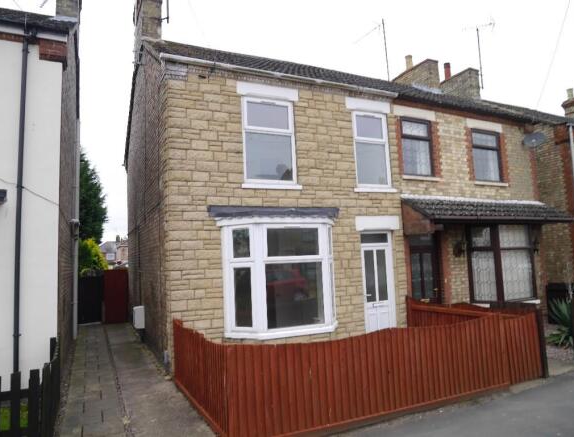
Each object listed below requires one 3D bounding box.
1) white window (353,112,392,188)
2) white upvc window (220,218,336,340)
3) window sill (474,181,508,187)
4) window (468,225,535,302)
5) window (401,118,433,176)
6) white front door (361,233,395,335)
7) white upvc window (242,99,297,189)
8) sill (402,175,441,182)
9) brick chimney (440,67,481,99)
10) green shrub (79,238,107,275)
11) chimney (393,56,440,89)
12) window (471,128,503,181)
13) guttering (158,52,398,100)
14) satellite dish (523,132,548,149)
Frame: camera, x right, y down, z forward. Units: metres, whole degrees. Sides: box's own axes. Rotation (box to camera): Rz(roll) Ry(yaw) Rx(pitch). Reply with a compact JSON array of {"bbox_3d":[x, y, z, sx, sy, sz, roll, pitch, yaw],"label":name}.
[{"bbox_3d":[1.754,-1.423,8.460,0.900,1.610,0.090,0,-6,-26],"label":"white window"},{"bbox_3d":[0.044,1.018,6.993,2.200,1.900,0.620,0,-6,-25],"label":"white upvc window"},{"bbox_3d":[4.970,-0.825,9.794,1.150,0.085,0.140,0,-6,-25],"label":"window sill"},{"bbox_3d":[5.108,0.992,9.500,1.790,1.760,0.500,0,-6,-26],"label":"window"},{"bbox_3d":[2.903,-1.588,9.024,0.890,1.300,0.100,0,-6,-25],"label":"window"},{"bbox_3d":[1.852,1.349,8.182,0.840,2.156,0.100,0,-6,-25],"label":"white front door"},{"bbox_3d":[-0.319,-1.436,7.494,1.030,1.610,0.100,0,-6,-25],"label":"white upvc window"},{"bbox_3d":[2.968,-0.875,8.997,1.100,0.085,0.140,0,-6,-26],"label":"sill"},{"bbox_3d":[6.467,-4.804,15.618,0.480,1.100,1.930,0,-6,-26],"label":"brick chimney"},{"bbox_3d":[-6.503,2.026,13.375,1.500,2.750,1.500,0,-6,-25],"label":"green shrub"},{"bbox_3d":[4.641,-4.837,14.777,0.500,1.050,1.950,0,-6,-26],"label":"chimney"},{"bbox_3d":[4.978,-1.539,10.121,1.050,1.300,0.090,0,-6,-26],"label":"window"},{"bbox_3d":[0.161,-2.669,7.706,4.951,0.100,0.120,0,-6,-25],"label":"guttering"},{"bbox_3d":[6.344,-1.982,10.327,0.500,0.420,0.330,-5,-6,31],"label":"satellite dish"}]

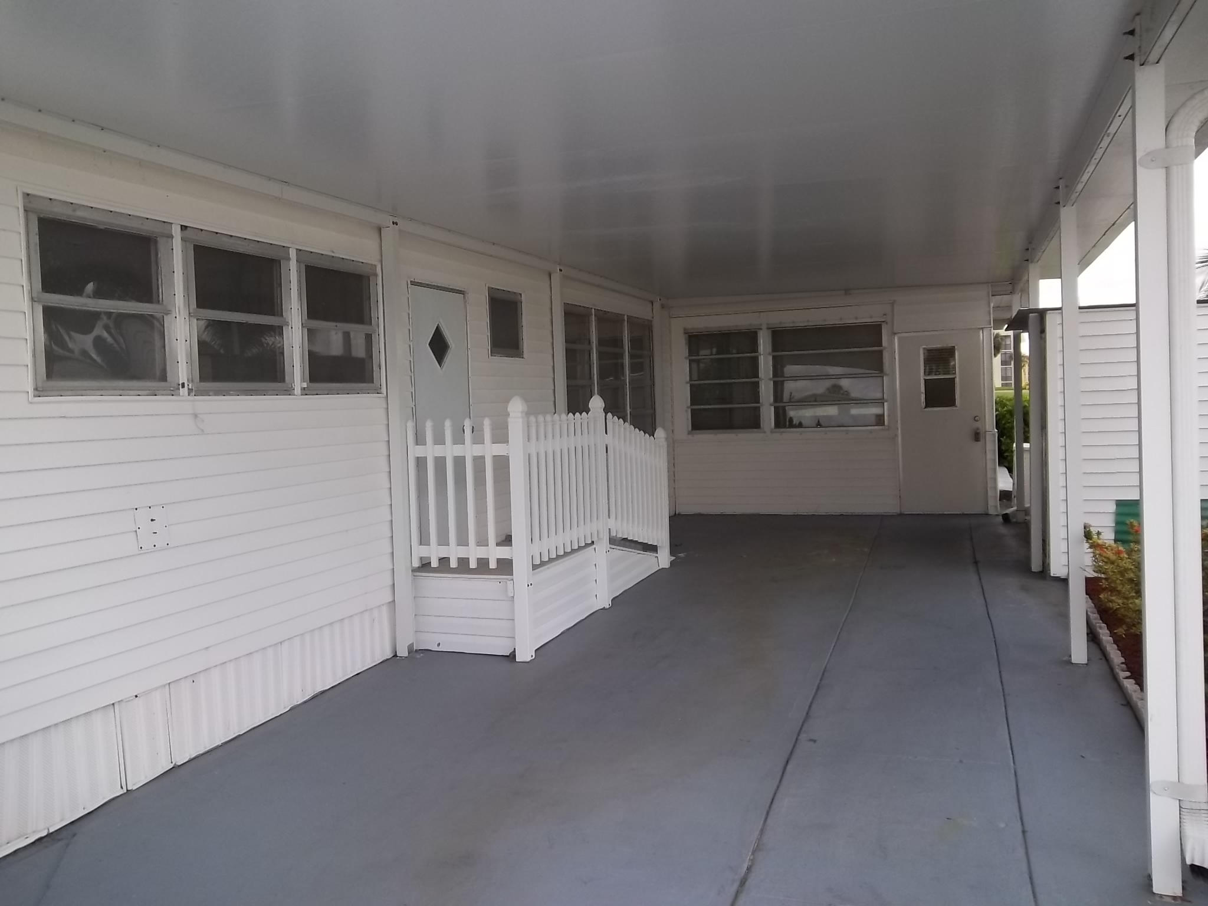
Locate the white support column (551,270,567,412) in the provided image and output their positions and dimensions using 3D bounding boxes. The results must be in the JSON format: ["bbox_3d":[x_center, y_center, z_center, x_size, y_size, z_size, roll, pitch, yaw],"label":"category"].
[{"bbox_3d":[-0.369,-0.281,8.537,0.076,2.578,0.076,-1,3,20],"label":"white support column"}]

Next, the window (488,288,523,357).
[{"bbox_3d":[-0.757,-1.004,7.569,0.060,0.523,0.600,-1,3,20],"label":"window"}]

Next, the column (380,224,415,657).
[{"bbox_3d":[-1.271,-0.061,5.993,0.076,2.625,0.078,-1,3,20],"label":"column"}]

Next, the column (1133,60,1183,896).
[{"bbox_3d":[1.605,0.092,2.835,0.076,2.402,0.076,-1,3,20],"label":"column"}]

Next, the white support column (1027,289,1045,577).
[{"bbox_3d":[3.315,-0.253,7.509,0.076,2.339,0.076,-1,3,20],"label":"white support column"}]

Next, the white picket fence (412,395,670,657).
[{"bbox_3d":[-0.327,0.376,7.326,0.799,1.596,2.934,-1,3,21],"label":"white picket fence"}]

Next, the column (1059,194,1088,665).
[{"bbox_3d":[2.454,-0.088,5.102,0.076,2.394,0.076,-1,3,20],"label":"column"}]

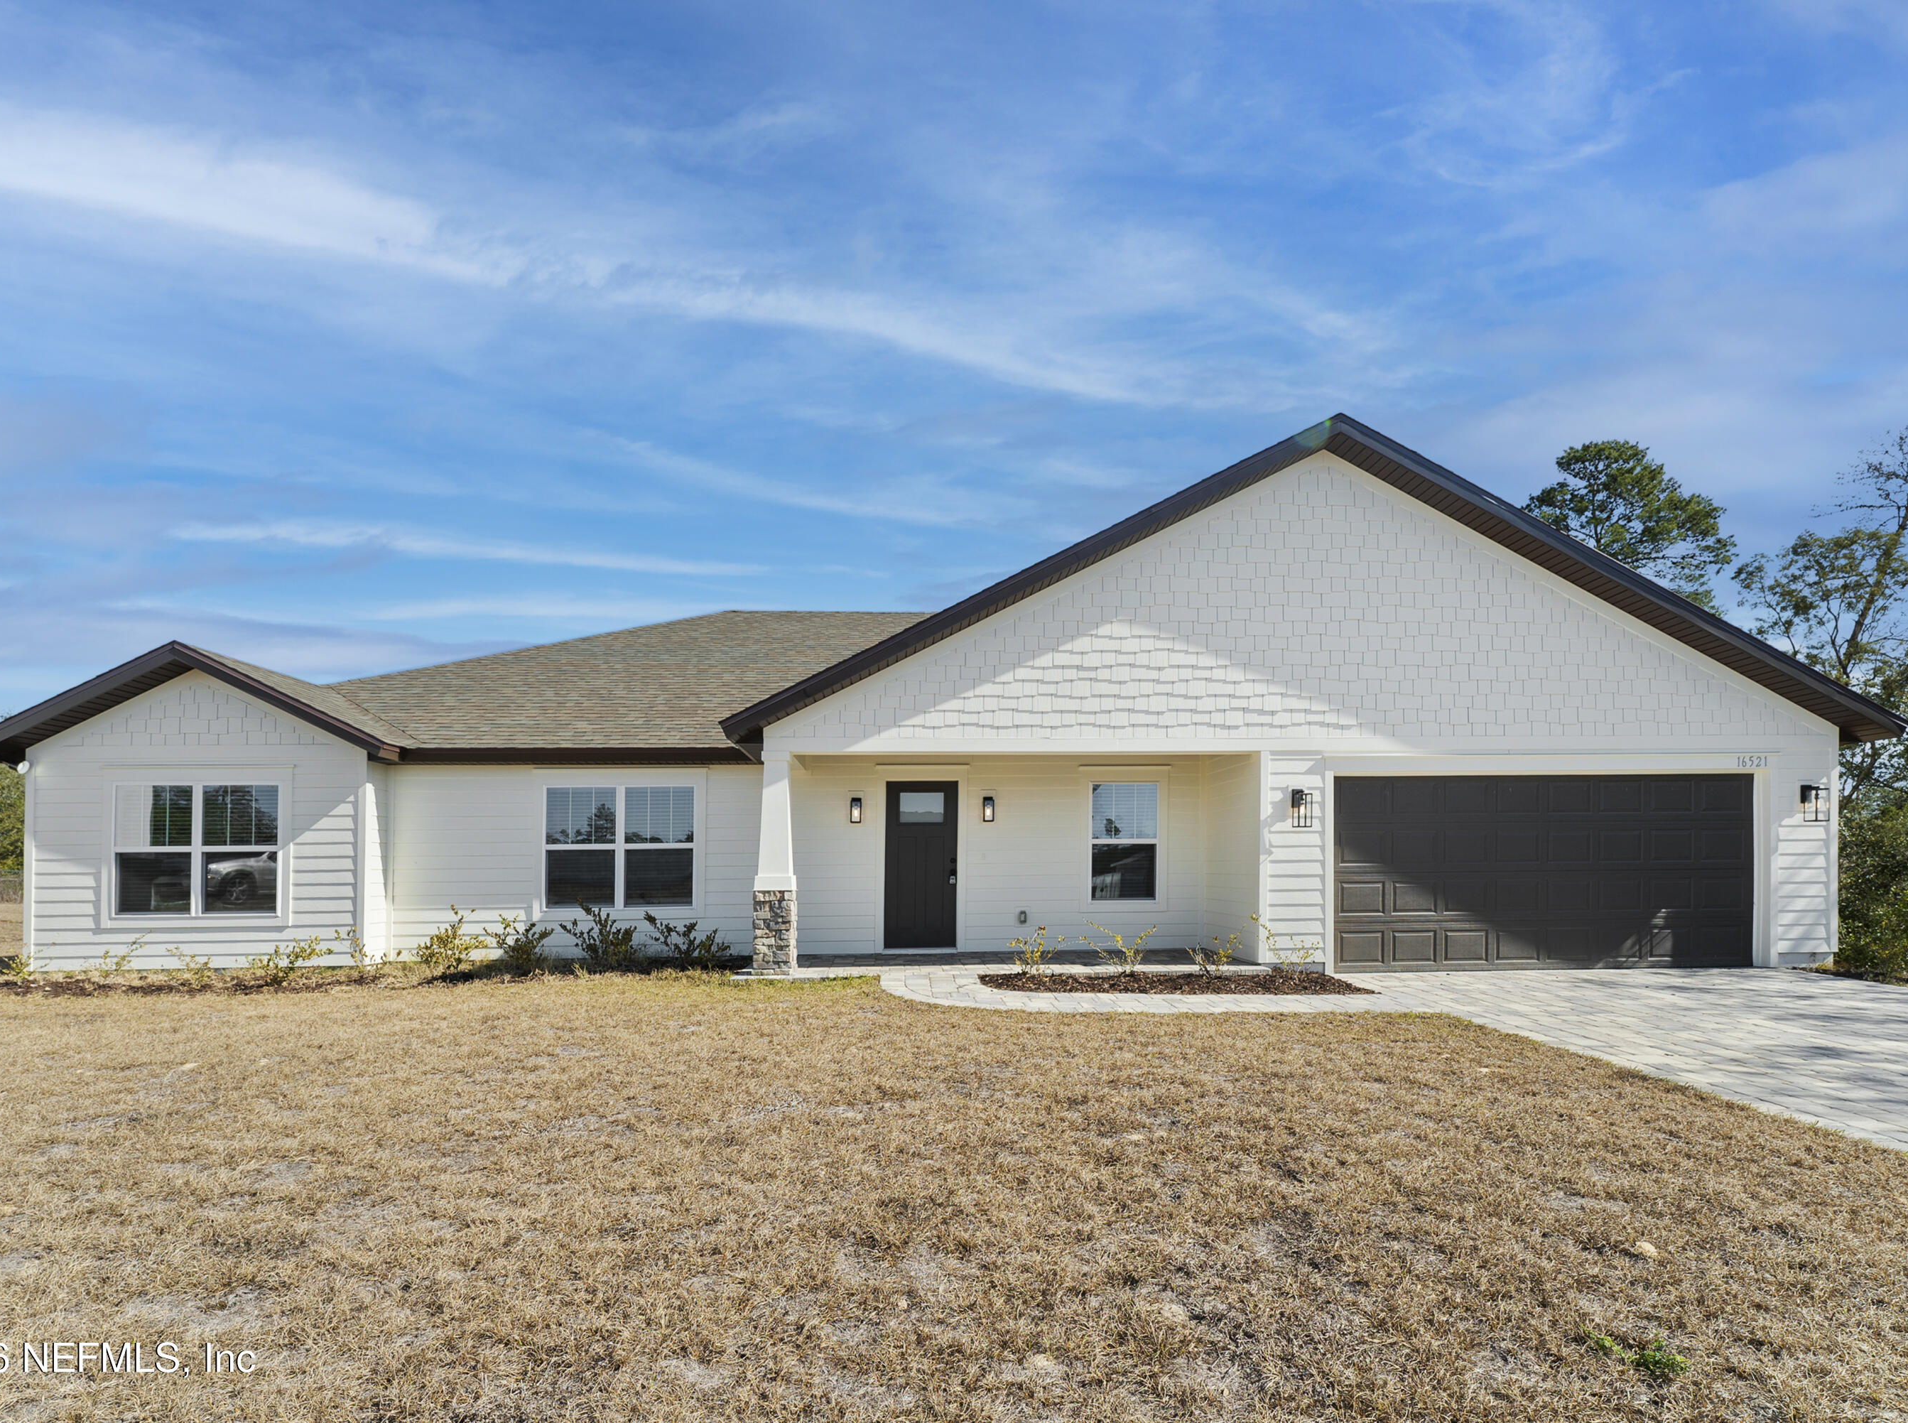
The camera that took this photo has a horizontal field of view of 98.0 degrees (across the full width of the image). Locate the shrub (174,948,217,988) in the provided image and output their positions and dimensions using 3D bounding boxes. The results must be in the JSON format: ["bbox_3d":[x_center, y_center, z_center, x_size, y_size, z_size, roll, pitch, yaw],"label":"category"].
[{"bbox_3d":[-7.783,2.629,8.500,0.350,0.400,0.320,0,-5,-3],"label":"shrub"}]

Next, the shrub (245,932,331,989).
[{"bbox_3d":[-6.859,2.567,8.550,0.700,0.550,0.520,0,-5,-3],"label":"shrub"}]

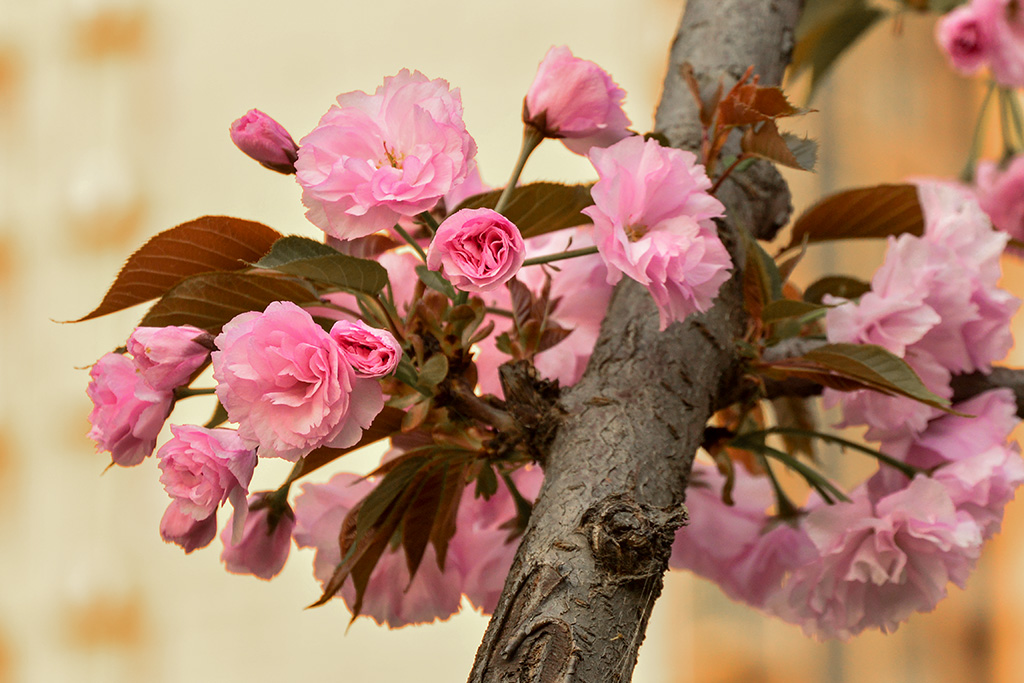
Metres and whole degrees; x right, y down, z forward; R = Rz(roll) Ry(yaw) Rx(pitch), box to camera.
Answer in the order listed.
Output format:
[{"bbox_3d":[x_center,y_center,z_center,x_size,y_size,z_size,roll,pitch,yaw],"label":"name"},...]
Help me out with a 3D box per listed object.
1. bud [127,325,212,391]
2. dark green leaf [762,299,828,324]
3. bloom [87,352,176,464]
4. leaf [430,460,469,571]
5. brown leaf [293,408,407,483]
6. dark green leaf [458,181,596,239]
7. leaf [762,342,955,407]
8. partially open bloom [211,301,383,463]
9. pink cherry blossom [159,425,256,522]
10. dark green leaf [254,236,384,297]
[{"bbox_3d":[-0.097,0.005,1.940,0.024,0.018,0.018,-14,-2,-21],"label":"bud"},{"bbox_3d":[0.082,-0.009,1.980,0.021,0.006,0.012,8,9,-3],"label":"dark green leaf"},{"bbox_3d":[-0.108,0.019,1.950,0.025,0.031,0.030,12,0,-28],"label":"bloom"},{"bbox_3d":[-0.018,0.050,1.980,0.008,0.031,0.010,12,0,16],"label":"leaf"},{"bbox_3d":[-0.047,0.030,2.010,0.041,0.015,0.018,-31,-2,-6],"label":"brown leaf"},{"bbox_3d":[0.008,-0.039,2.020,0.050,0.017,0.026,-6,-4,-9],"label":"dark green leaf"},{"bbox_3d":[0.099,0.010,1.970,0.053,0.013,0.019,16,11,6],"label":"leaf"},{"bbox_3d":[-0.060,0.011,1.920,0.048,0.045,0.034,-2,2,18],"label":"partially open bloom"},{"bbox_3d":[-0.086,0.037,1.940,0.028,0.027,0.025,-6,11,40],"label":"pink cherry blossom"},{"bbox_3d":[-0.055,-0.022,1.950,0.039,0.010,0.022,9,23,-15],"label":"dark green leaf"}]

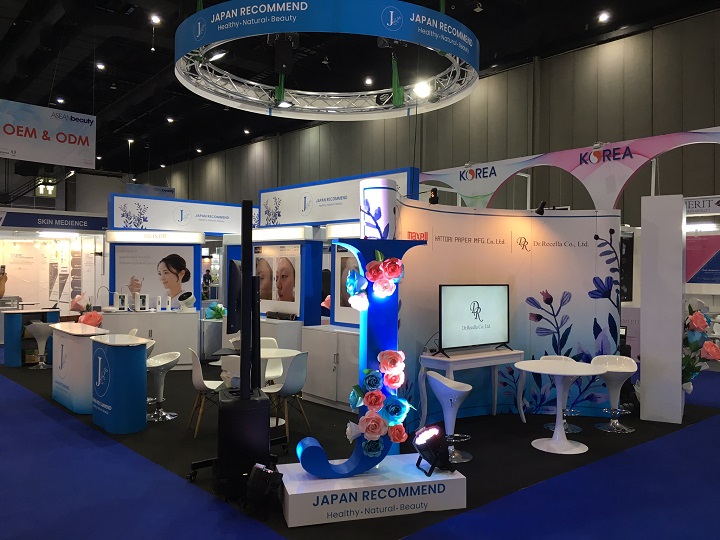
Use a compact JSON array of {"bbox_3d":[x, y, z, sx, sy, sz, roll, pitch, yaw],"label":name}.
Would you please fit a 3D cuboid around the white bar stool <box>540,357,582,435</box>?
[{"bbox_3d":[2.107,1.269,6.252,0.440,0.735,0.420,1,0,-20],"label":"white bar stool"}]

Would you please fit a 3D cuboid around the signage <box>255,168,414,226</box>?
[{"bbox_3d":[-0.423,-0.901,8.009,0.130,0.530,3.170,1,-1,-41],"label":"signage"}]

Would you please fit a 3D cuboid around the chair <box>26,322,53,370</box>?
[{"bbox_3d":[-5.139,1.224,9.759,0.450,0.740,0.420,1,0,-30],"label":"chair"}]

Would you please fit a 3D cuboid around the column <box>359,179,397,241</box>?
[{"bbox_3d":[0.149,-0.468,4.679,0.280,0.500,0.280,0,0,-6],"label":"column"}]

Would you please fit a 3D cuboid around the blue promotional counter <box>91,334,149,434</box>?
[{"bbox_3d":[-2.522,1.169,6.337,0.500,0.890,1.050,1,-1,-41],"label":"blue promotional counter"}]

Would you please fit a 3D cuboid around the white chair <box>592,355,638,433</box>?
[{"bbox_3d":[2.595,1.250,6.152,0.455,0.725,0.430,0,0,-1],"label":"white chair"}]

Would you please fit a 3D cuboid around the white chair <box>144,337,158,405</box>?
[{"bbox_3d":[-2.753,1.251,7.581,0.420,0.740,0.450,1,0,-30],"label":"white chair"}]

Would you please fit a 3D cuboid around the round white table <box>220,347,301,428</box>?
[{"bbox_3d":[-1.045,1.234,6.362,0.865,0.725,0.865,0,0,0],"label":"round white table"}]

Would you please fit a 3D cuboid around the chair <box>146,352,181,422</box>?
[{"bbox_3d":[-2.180,1.237,6.552,0.430,0.710,0.450,0,0,-42],"label":"chair"}]

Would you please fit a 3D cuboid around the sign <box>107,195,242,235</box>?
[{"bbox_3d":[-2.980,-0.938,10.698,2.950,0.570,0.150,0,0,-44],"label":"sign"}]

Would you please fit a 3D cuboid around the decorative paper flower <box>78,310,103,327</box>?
[{"bbox_3d":[-3.753,0.682,8.400,0.300,0.250,0.280,1,0,-18],"label":"decorative paper flower"}]

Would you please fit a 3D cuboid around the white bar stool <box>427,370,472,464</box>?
[{"bbox_3d":[0.808,1.270,5.325,0.420,0.760,0.450,1,0,14],"label":"white bar stool"}]

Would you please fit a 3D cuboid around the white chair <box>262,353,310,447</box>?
[{"bbox_3d":[-0.765,1.189,5.892,0.530,0.820,0.470,0,0,18],"label":"white chair"}]

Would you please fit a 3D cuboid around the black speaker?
[{"bbox_3d":[-0.865,1.277,4.515,0.360,0.690,0.460,1,0,-13],"label":"black speaker"}]

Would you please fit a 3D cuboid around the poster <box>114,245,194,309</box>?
[{"bbox_3d":[-3.424,0.125,10.050,1.280,1.070,0.040,1,0,-11],"label":"poster"}]

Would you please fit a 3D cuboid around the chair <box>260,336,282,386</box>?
[{"bbox_3d":[-1.095,1.186,6.772,0.470,0.820,0.530,0,0,-6],"label":"chair"}]

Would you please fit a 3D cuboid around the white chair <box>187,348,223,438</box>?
[{"bbox_3d":[-1.460,1.181,5.982,0.530,0.830,0.470,0,0,-27],"label":"white chair"}]

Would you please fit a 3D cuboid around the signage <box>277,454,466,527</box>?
[{"bbox_3d":[0.063,1.502,4.189,1.205,0.204,0.578,0,0,-15],"label":"signage"}]

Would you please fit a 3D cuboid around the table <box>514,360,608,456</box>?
[{"bbox_3d":[1.900,1.297,5.699,0.840,0.740,0.840,1,0,0],"label":"table"}]

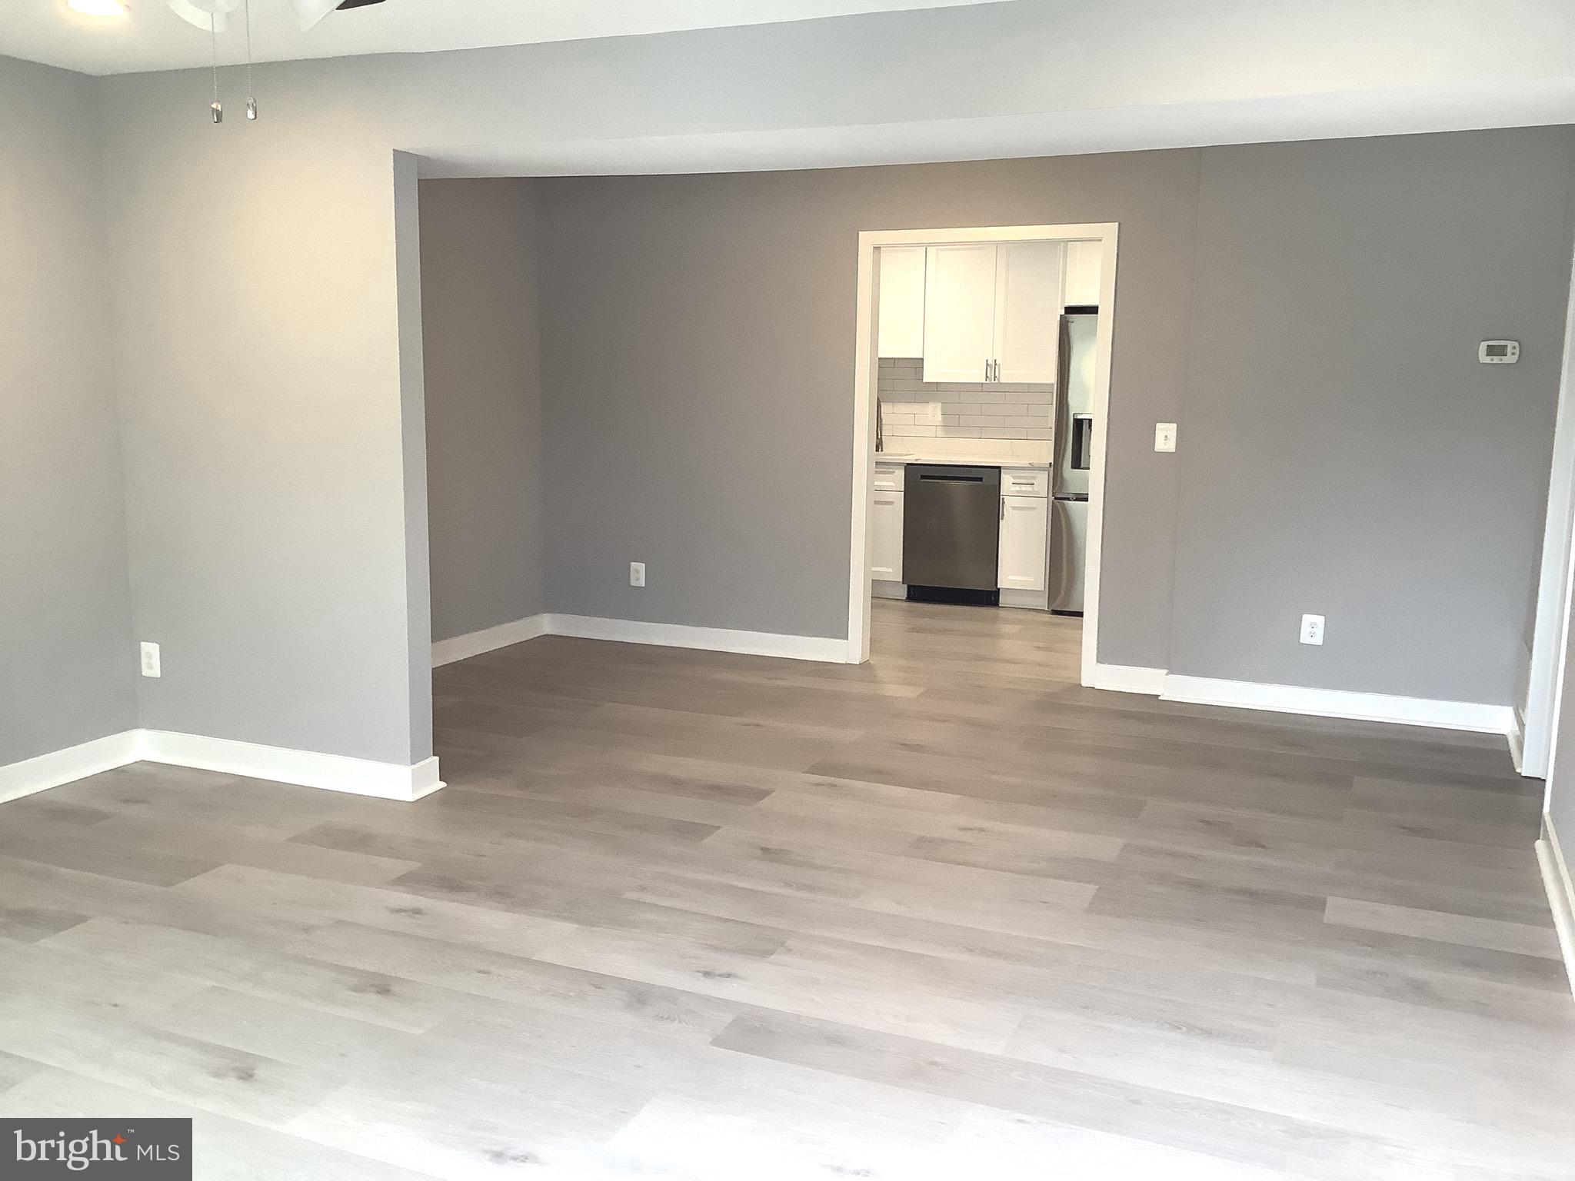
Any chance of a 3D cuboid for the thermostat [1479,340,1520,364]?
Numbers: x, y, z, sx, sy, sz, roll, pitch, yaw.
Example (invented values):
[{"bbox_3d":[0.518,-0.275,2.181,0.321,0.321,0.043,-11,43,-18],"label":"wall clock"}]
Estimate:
[{"bbox_3d":[2.883,-0.964,5.709,0.138,0.088,0.030,4,9,22],"label":"thermostat"}]

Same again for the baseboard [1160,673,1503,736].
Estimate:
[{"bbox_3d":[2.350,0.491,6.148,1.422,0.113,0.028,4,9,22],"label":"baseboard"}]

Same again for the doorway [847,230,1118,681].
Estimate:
[{"bbox_3d":[0.919,-0.647,6.787,1.250,2.121,0.140,4,9,22],"label":"doorway"}]

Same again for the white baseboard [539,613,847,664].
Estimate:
[{"bbox_3d":[-0.507,0.247,7.431,1.739,0.113,0.026,4,9,22],"label":"white baseboard"}]

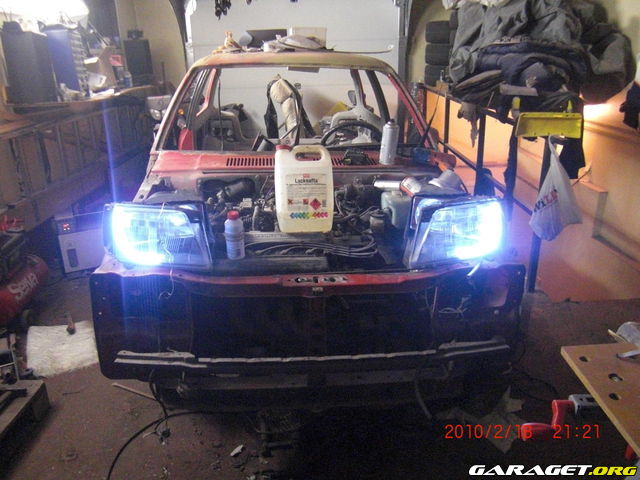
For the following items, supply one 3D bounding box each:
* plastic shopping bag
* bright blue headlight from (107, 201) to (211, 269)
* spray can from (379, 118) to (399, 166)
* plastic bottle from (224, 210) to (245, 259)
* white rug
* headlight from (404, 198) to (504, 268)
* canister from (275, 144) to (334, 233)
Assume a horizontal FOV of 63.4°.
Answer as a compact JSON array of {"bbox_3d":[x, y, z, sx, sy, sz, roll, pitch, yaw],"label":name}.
[{"bbox_3d":[1.251,-0.263,2.750,0.250,0.520,0.150,5,20,14],"label":"plastic shopping bag"},{"bbox_3d":[-0.491,-0.020,1.600,0.275,0.170,0.170,1,19,3],"label":"bright blue headlight"},{"bbox_3d":[0.295,-0.422,2.220,0.067,0.195,0.067,2,19,-1],"label":"spray can"},{"bbox_3d":[-0.264,-0.017,1.600,0.060,0.146,0.060,0,19,0],"label":"plastic bottle"},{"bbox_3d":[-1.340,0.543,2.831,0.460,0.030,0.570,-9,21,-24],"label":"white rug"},{"bbox_3d":[0.413,-0.023,1.600,0.275,0.170,0.170,-1,19,-3],"label":"headlight"},{"bbox_3d":[-0.054,-0.180,1.790,0.195,0.285,0.135,-2,19,-6],"label":"canister"}]

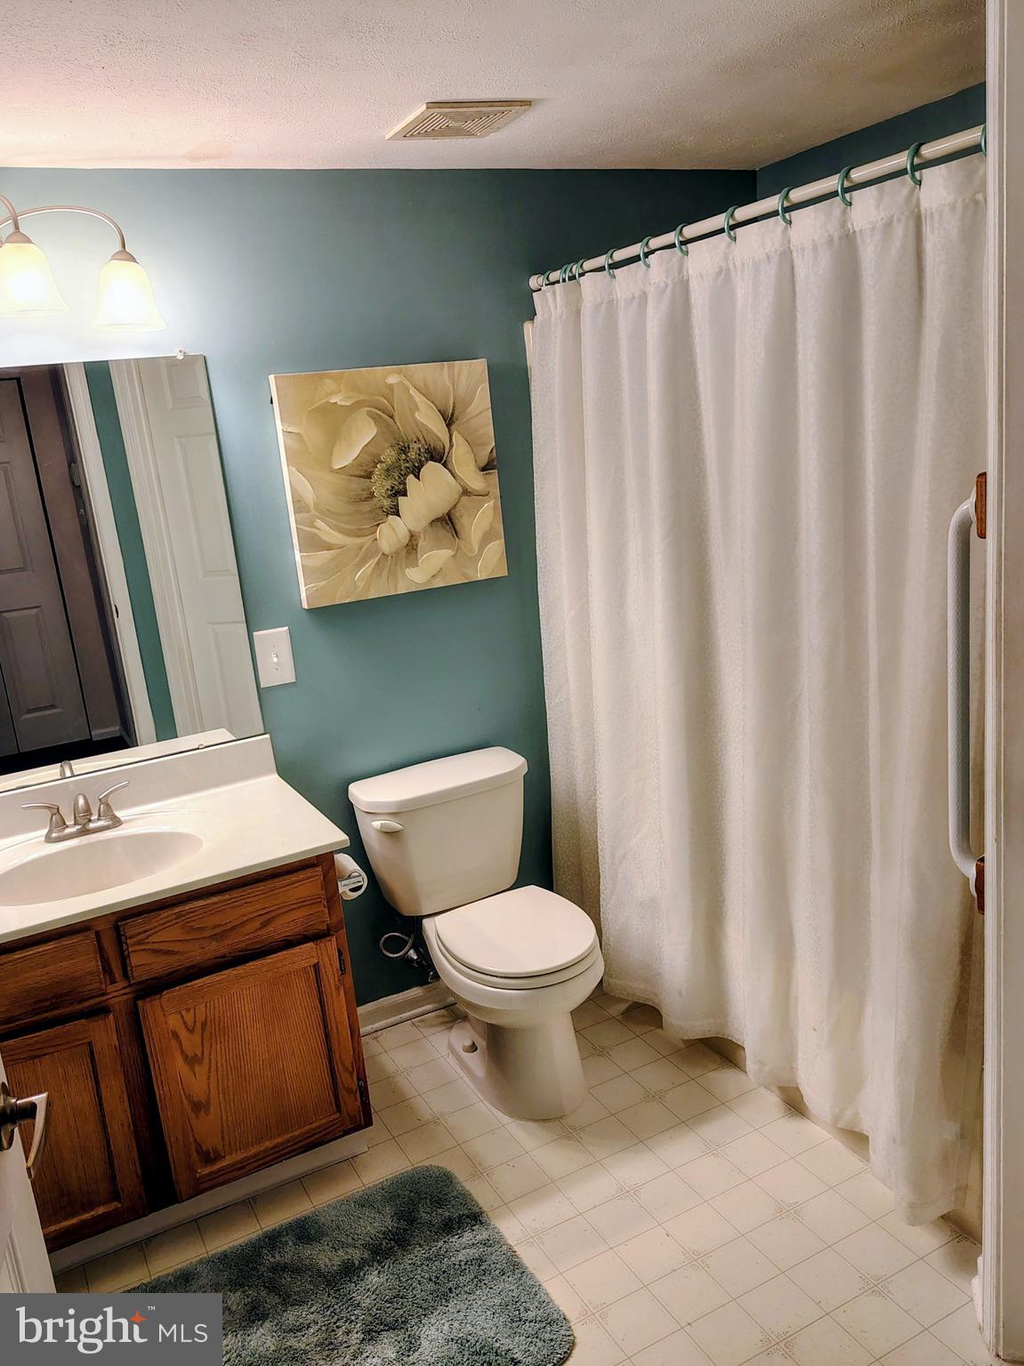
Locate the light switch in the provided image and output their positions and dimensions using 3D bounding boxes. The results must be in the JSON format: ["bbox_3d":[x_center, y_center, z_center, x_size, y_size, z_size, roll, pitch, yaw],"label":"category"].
[{"bbox_3d":[-0.595,-0.065,2.376,0.088,0.140,0.012,-12,13,-26],"label":"light switch"}]

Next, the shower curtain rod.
[{"bbox_3d":[0.414,-0.938,1.928,0.035,0.035,1.500,-12,17,-26],"label":"shower curtain rod"}]

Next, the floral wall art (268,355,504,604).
[{"bbox_3d":[-0.293,-0.518,2.444,0.570,0.568,0.043,-12,13,-26],"label":"floral wall art"}]

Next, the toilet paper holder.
[{"bbox_3d":[-0.398,0.441,2.183,0.101,0.090,0.132,-12,13,-26],"label":"toilet paper holder"}]

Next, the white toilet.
[{"bbox_3d":[-0.057,0.627,2.375,0.480,0.736,0.660,-12,13,-26],"label":"white toilet"}]

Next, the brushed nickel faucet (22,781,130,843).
[{"bbox_3d":[-0.953,0.295,2.099,0.223,0.086,0.110,-12,13,-26],"label":"brushed nickel faucet"}]

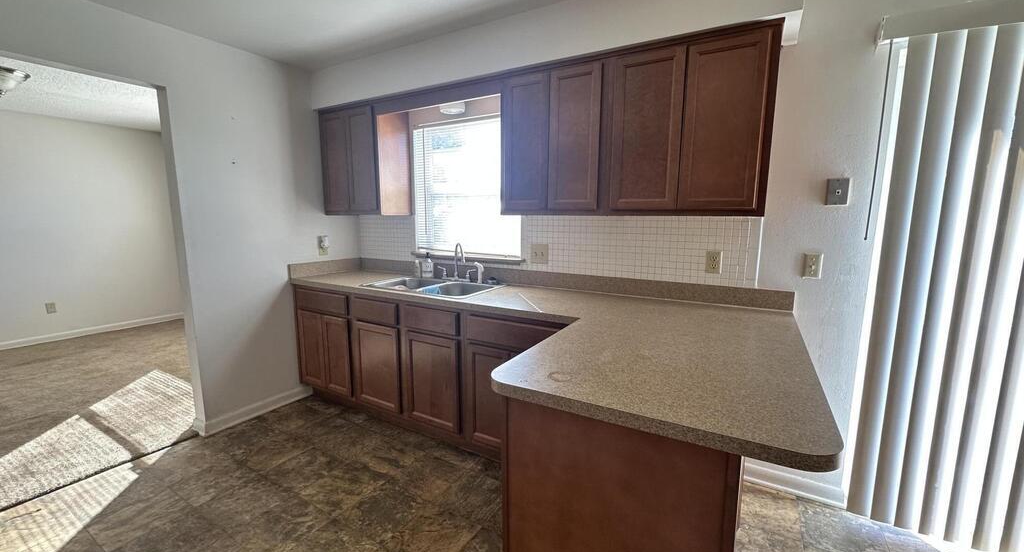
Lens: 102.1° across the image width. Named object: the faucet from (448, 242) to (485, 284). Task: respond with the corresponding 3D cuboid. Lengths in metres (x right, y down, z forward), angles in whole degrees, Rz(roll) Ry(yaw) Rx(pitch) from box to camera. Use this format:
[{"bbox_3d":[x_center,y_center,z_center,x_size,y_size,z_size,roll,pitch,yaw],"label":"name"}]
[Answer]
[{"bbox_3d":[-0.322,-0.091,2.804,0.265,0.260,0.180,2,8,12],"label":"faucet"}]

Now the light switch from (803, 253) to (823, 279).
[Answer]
[{"bbox_3d":[1.388,-0.044,1.912,0.072,0.116,0.010,5,9,30],"label":"light switch"}]

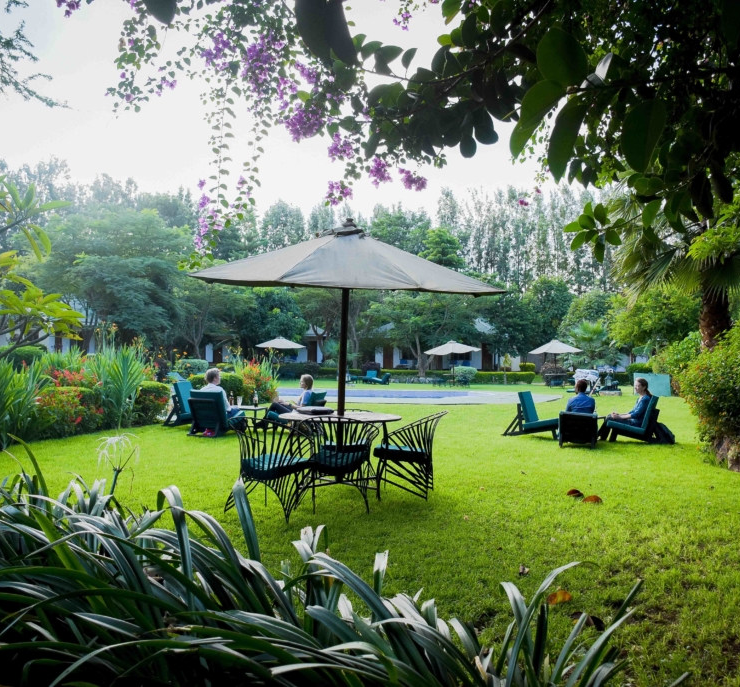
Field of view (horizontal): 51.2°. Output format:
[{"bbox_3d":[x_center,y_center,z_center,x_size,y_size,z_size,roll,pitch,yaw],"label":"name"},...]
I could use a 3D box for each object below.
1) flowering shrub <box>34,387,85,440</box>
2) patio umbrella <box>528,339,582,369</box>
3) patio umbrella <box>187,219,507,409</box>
[{"bbox_3d":[-5.088,1.099,12.758,0.820,0.850,0.780,0,-1,0],"label":"flowering shrub"},{"bbox_3d":[10.296,1.057,43.000,3.020,2.450,3.020,1,-1,0],"label":"patio umbrella"},{"bbox_3d":[-0.204,0.083,7.244,2.980,2.540,2.980,2,1,0],"label":"patio umbrella"}]

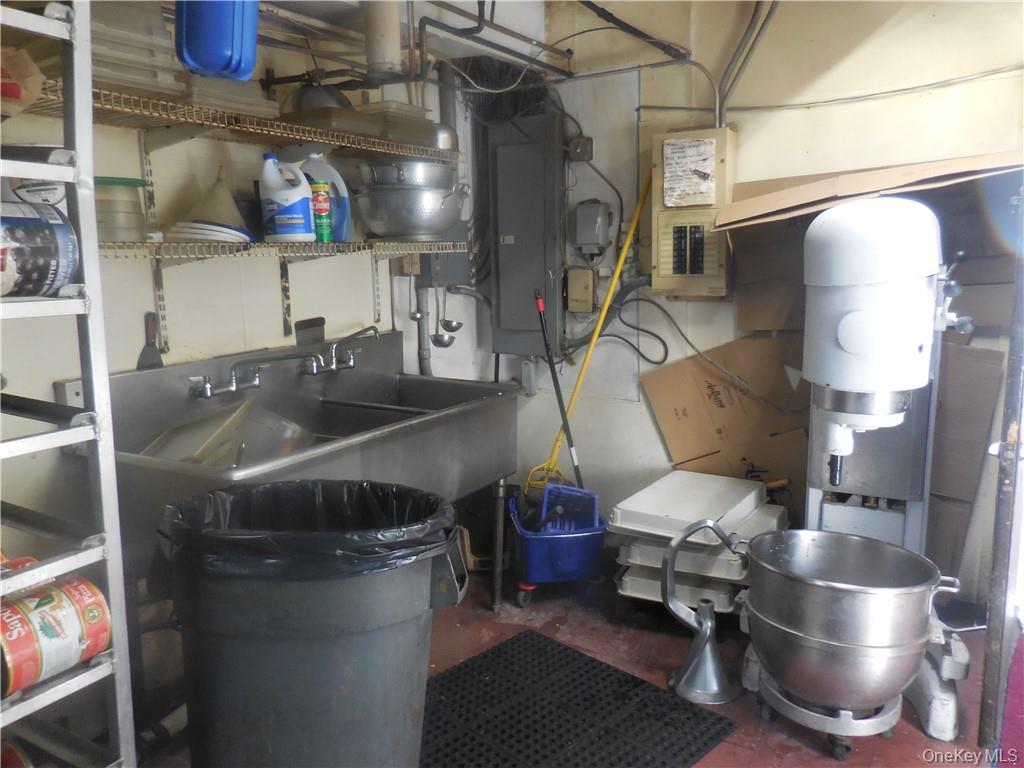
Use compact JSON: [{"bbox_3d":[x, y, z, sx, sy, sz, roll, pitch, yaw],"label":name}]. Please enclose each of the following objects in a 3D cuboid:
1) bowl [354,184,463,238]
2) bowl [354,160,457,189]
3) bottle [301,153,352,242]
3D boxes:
[{"bbox_3d":[-0.405,-0.656,2.932,0.470,0.210,0.405,1,10,17],"label":"bowl"},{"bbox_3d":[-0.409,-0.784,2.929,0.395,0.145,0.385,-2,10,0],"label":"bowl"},{"bbox_3d":[-0.667,-0.660,2.670,0.175,0.320,0.130,-6,11,-25],"label":"bottle"}]

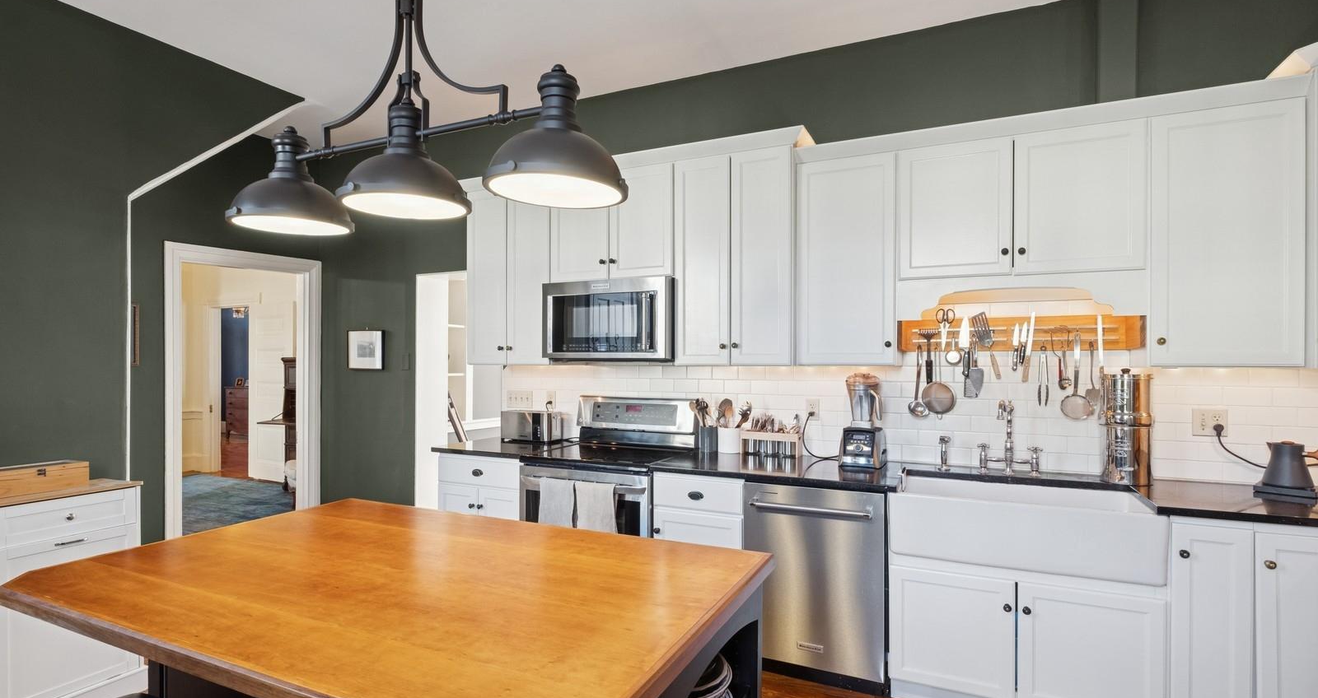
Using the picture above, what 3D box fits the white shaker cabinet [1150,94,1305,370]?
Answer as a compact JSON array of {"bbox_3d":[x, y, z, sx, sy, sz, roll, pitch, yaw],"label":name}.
[{"bbox_3d":[2.174,-0.413,2.461,0.446,0.956,0.320,0,-1,25],"label":"white shaker cabinet"}]

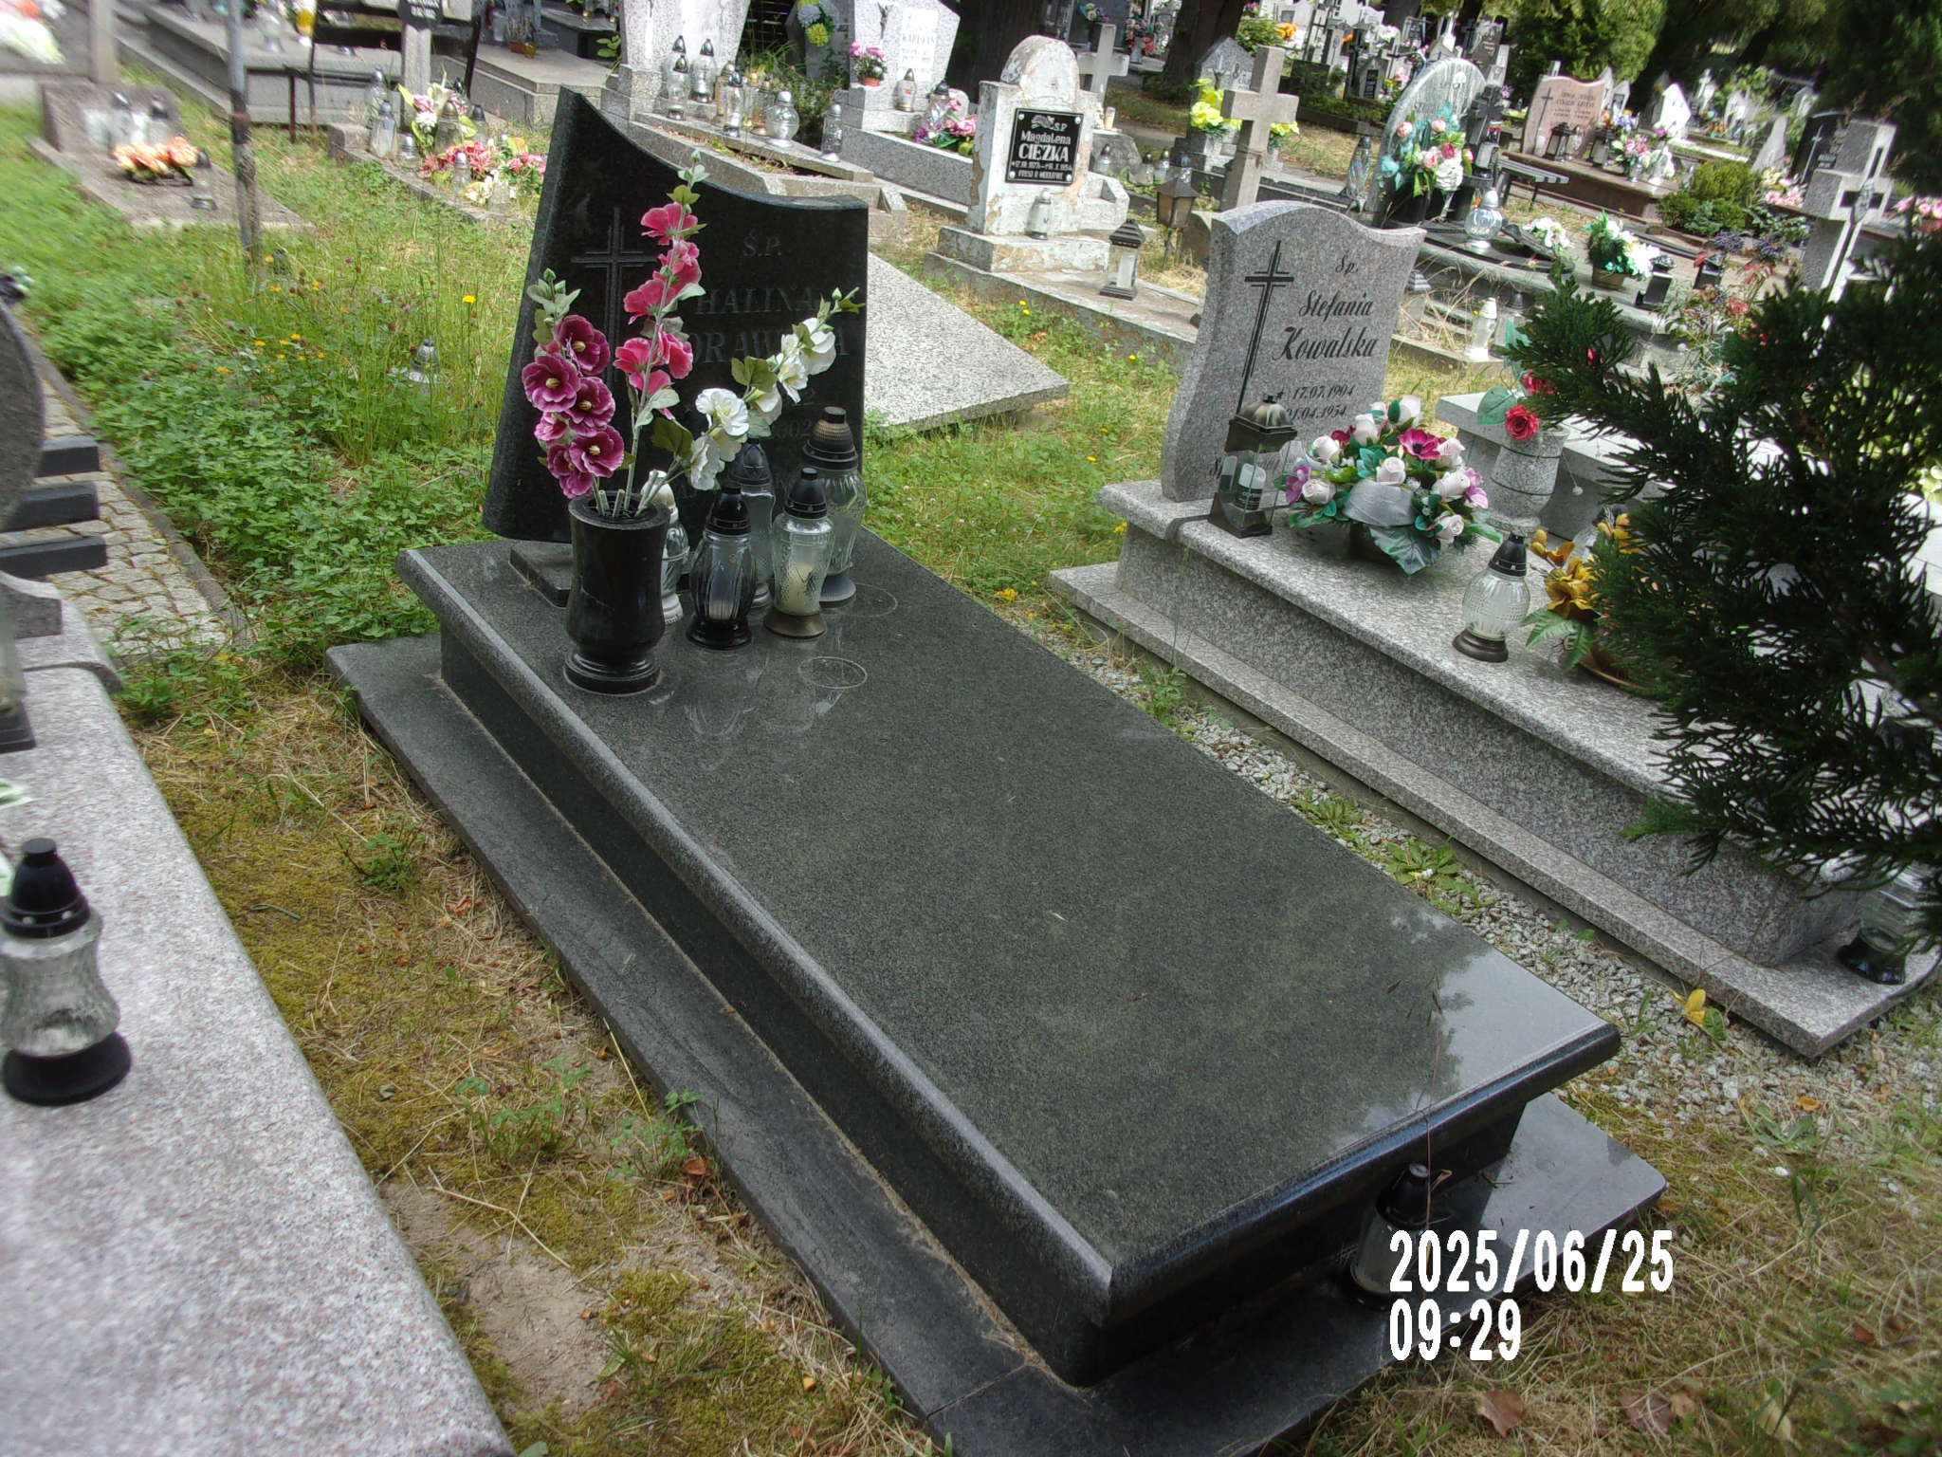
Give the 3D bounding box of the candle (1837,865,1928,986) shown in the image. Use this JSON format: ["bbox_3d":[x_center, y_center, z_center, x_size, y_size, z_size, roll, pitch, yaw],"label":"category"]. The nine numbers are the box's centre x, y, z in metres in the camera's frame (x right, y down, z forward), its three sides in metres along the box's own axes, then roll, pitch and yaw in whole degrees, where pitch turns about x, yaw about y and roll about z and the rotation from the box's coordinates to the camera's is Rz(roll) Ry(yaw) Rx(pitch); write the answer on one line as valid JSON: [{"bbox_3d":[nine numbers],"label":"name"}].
[{"bbox_3d":[1.495,0.264,2.509,0.115,0.270,0.115,-12,33,-37],"label":"candle"}]

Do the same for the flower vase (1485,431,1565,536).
[{"bbox_3d":[1.240,-0.569,3.507,0.150,0.240,0.150,-12,33,-37],"label":"flower vase"}]

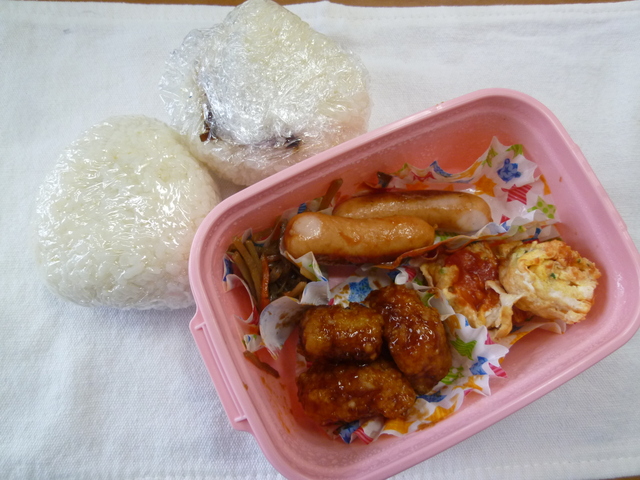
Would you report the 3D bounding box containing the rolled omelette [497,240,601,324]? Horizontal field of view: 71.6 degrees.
[{"bbox_3d":[0.110,0.021,0.216,0.039,0.032,0.038,20,77,0],"label":"rolled omelette"}]

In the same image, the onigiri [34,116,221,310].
[{"bbox_3d":[-0.087,-0.013,0.207,0.080,0.046,0.090,5,78,-3],"label":"onigiri"}]

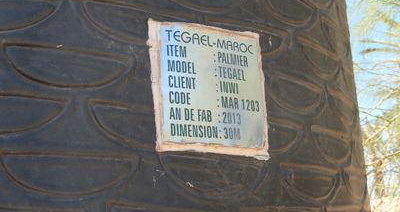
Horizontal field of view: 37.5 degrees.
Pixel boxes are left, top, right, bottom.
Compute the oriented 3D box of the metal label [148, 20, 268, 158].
[{"bbox_3d":[0.015,-0.023,0.762,0.166,0.174,0.009,5,-18,-29],"label":"metal label"}]

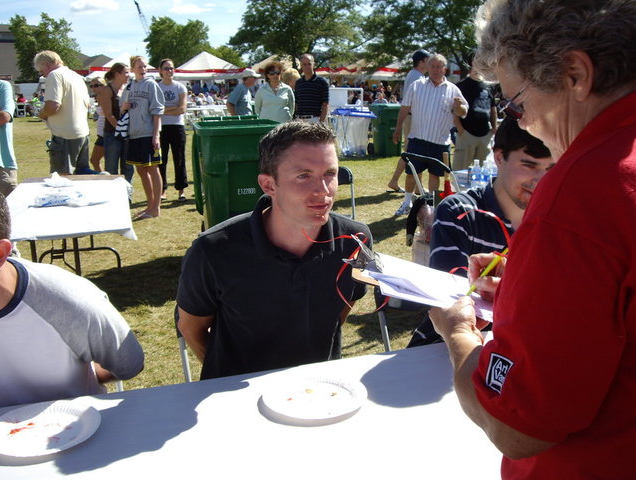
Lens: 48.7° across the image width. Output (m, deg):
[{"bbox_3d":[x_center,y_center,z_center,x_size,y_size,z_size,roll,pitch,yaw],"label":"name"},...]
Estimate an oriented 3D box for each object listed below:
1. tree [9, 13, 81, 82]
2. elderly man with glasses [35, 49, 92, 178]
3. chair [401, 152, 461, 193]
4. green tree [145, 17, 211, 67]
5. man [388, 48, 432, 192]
[{"bbox_3d":[-21.868,-14.640,56.176,6.000,7.700,5.800,0,12,0],"label":"tree"},{"bbox_3d":[-2.540,-1.009,7.097,0.450,1.740,0.520,9,15,36],"label":"elderly man with glasses"},{"bbox_3d":[1.067,-0.340,6.143,0.490,0.790,0.470,-12,18,-43],"label":"chair"},{"bbox_3d":[-12.506,-16.262,62.987,6.400,8.000,6.200,0,12,0],"label":"green tree"},{"bbox_3d":[1.191,-1.469,9.043,0.580,1.820,0.500,-5,13,-23],"label":"man"}]

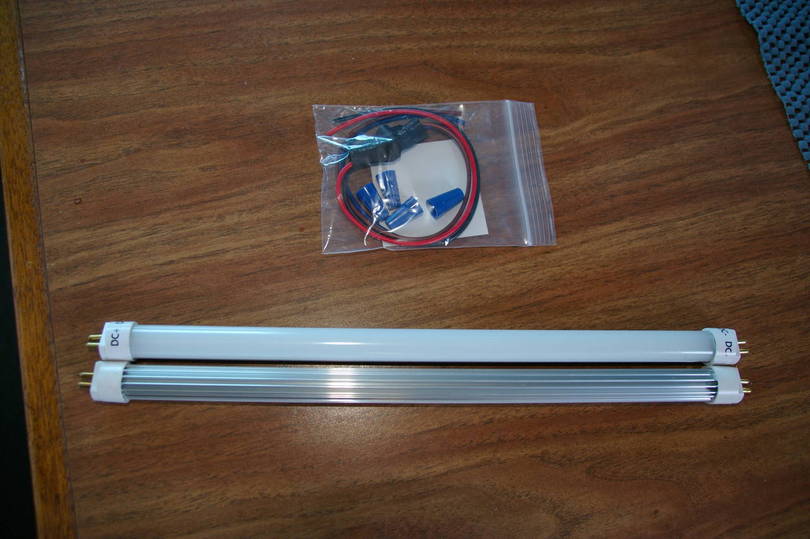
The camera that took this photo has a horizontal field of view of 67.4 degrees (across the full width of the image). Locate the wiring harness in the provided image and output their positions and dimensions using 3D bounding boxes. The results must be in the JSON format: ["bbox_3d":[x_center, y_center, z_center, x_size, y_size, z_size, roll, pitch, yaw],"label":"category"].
[{"bbox_3d":[0.000,-0.046,0.292,0.074,0.014,0.072,-2,76,-6],"label":"wiring harness"}]

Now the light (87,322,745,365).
[{"bbox_3d":[0.013,0.034,0.271,0.298,0.017,0.017,1,76,-5],"label":"light"}]

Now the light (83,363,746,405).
[{"bbox_3d":[0.012,0.050,0.267,0.301,0.017,0.017,1,76,-5],"label":"light"}]

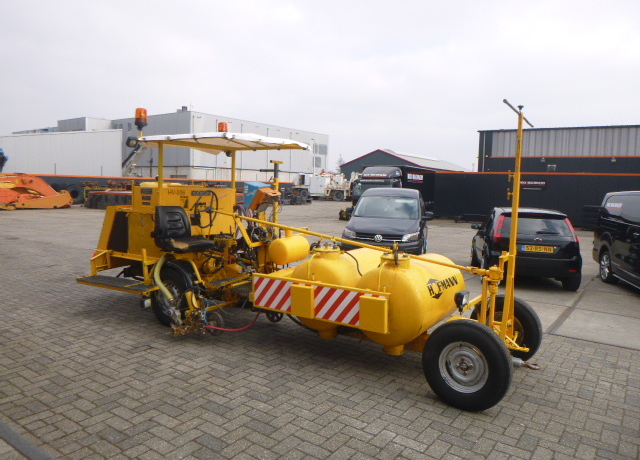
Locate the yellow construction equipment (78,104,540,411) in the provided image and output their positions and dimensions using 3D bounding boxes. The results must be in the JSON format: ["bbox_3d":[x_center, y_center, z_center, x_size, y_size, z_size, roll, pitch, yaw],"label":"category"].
[{"bbox_3d":[-0.439,-0.093,5.137,5.440,2.440,1.600,5,6,33],"label":"yellow construction equipment"}]

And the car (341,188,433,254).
[{"bbox_3d":[1.772,-0.134,11.634,1.800,1.820,4.420,3,5,14],"label":"car"}]

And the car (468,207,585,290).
[{"bbox_3d":[4.153,0.229,9.656,1.690,1.460,3.920,3,5,14],"label":"car"}]

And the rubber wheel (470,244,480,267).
[{"bbox_3d":[3.713,0.545,11.007,0.190,0.580,0.580,3,5,14],"label":"rubber wheel"}]

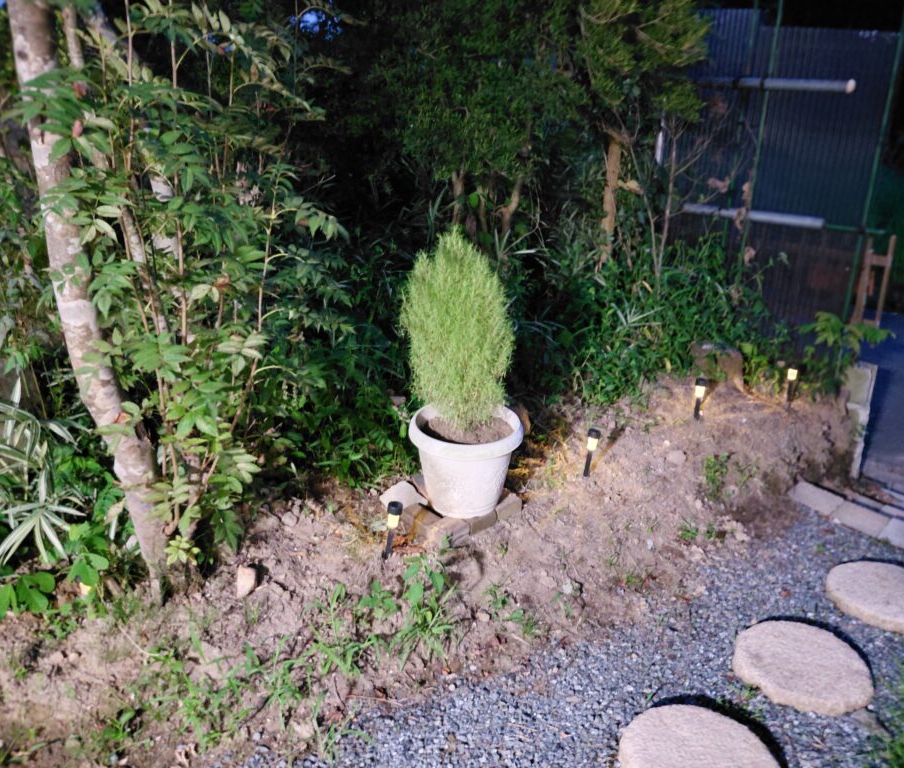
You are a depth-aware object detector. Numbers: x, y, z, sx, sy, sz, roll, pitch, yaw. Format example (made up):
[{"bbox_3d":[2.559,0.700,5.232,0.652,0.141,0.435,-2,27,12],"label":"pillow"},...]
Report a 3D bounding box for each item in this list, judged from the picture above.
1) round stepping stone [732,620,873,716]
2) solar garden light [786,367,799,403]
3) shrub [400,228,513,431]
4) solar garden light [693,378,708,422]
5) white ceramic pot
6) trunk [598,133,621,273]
[{"bbox_3d":[0.857,0.691,1.821,0.300,0.050,0.300,1,19,0],"label":"round stepping stone"},{"bbox_3d":[1.421,0.006,3.080,0.046,0.152,0.046,2,19,0],"label":"solar garden light"},{"bbox_3d":[0.012,-0.121,1.955,0.296,0.572,0.296,2,19,0],"label":"shrub"},{"bbox_3d":[0.977,0.060,2.920,0.046,0.171,0.046,2,19,0],"label":"solar garden light"},{"bbox_3d":[0.037,0.222,2.073,0.318,0.232,0.318,1,19,0],"label":"white ceramic pot"},{"bbox_3d":[0.873,-1.012,4.100,0.090,0.740,0.090,2,19,0],"label":"trunk"}]

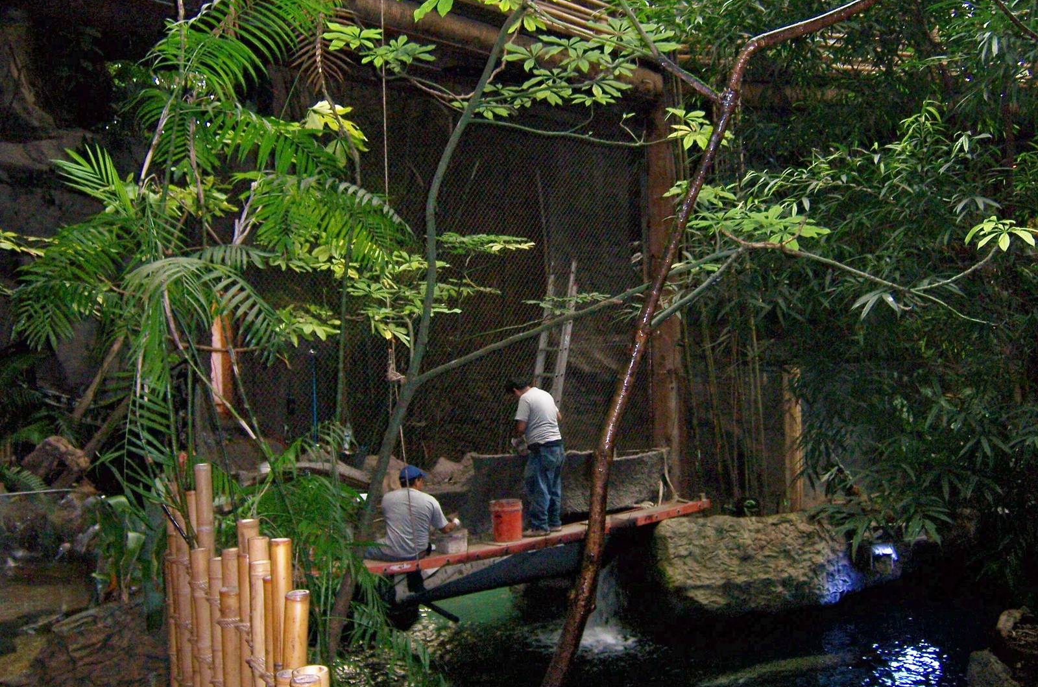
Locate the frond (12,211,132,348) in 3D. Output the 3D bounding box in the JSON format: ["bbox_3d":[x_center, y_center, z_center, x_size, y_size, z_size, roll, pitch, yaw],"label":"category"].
[{"bbox_3d":[-2.034,-0.293,4.500,0.510,0.590,0.450,-1,2,0],"label":"frond"}]

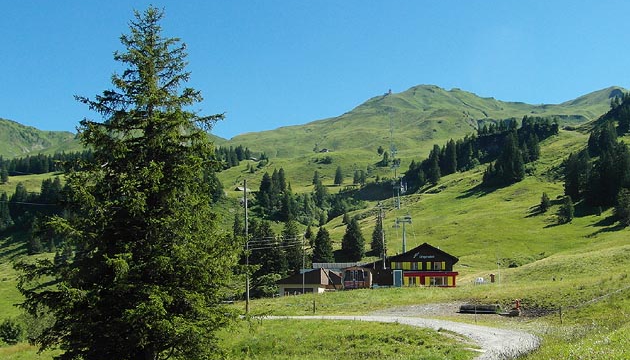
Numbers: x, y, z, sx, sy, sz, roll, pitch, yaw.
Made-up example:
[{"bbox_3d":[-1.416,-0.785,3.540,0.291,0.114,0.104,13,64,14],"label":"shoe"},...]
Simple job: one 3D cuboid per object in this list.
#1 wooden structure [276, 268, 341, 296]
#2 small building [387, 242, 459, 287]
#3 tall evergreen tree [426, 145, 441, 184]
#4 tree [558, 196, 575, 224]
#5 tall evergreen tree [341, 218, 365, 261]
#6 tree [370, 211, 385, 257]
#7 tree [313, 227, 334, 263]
[{"bbox_3d":[-0.854,16.002,87.000,8.300,4.400,7.500,-2,-4,17],"label":"wooden structure"},{"bbox_3d":[18.791,14.858,97.887,11.800,7.500,11.500,-1,-4,7],"label":"small building"},{"bbox_3d":[55.018,-7.196,260.000,6.500,18.570,6.500,0,-4,0],"label":"tall evergreen tree"},{"bbox_3d":[74.103,8.987,165.000,4.710,8.250,4.710,0,-4,0],"label":"tree"},{"bbox_3d":[8.504,13.494,127.000,5.440,10.430,5.440,0,-4,0],"label":"tall evergreen tree"},{"bbox_3d":[14.509,12.884,130.000,3.250,10.210,3.250,0,-4,0],"label":"tree"},{"bbox_3d":[1.852,14.270,122.000,4.790,8.280,4.790,0,-4,0],"label":"tree"}]

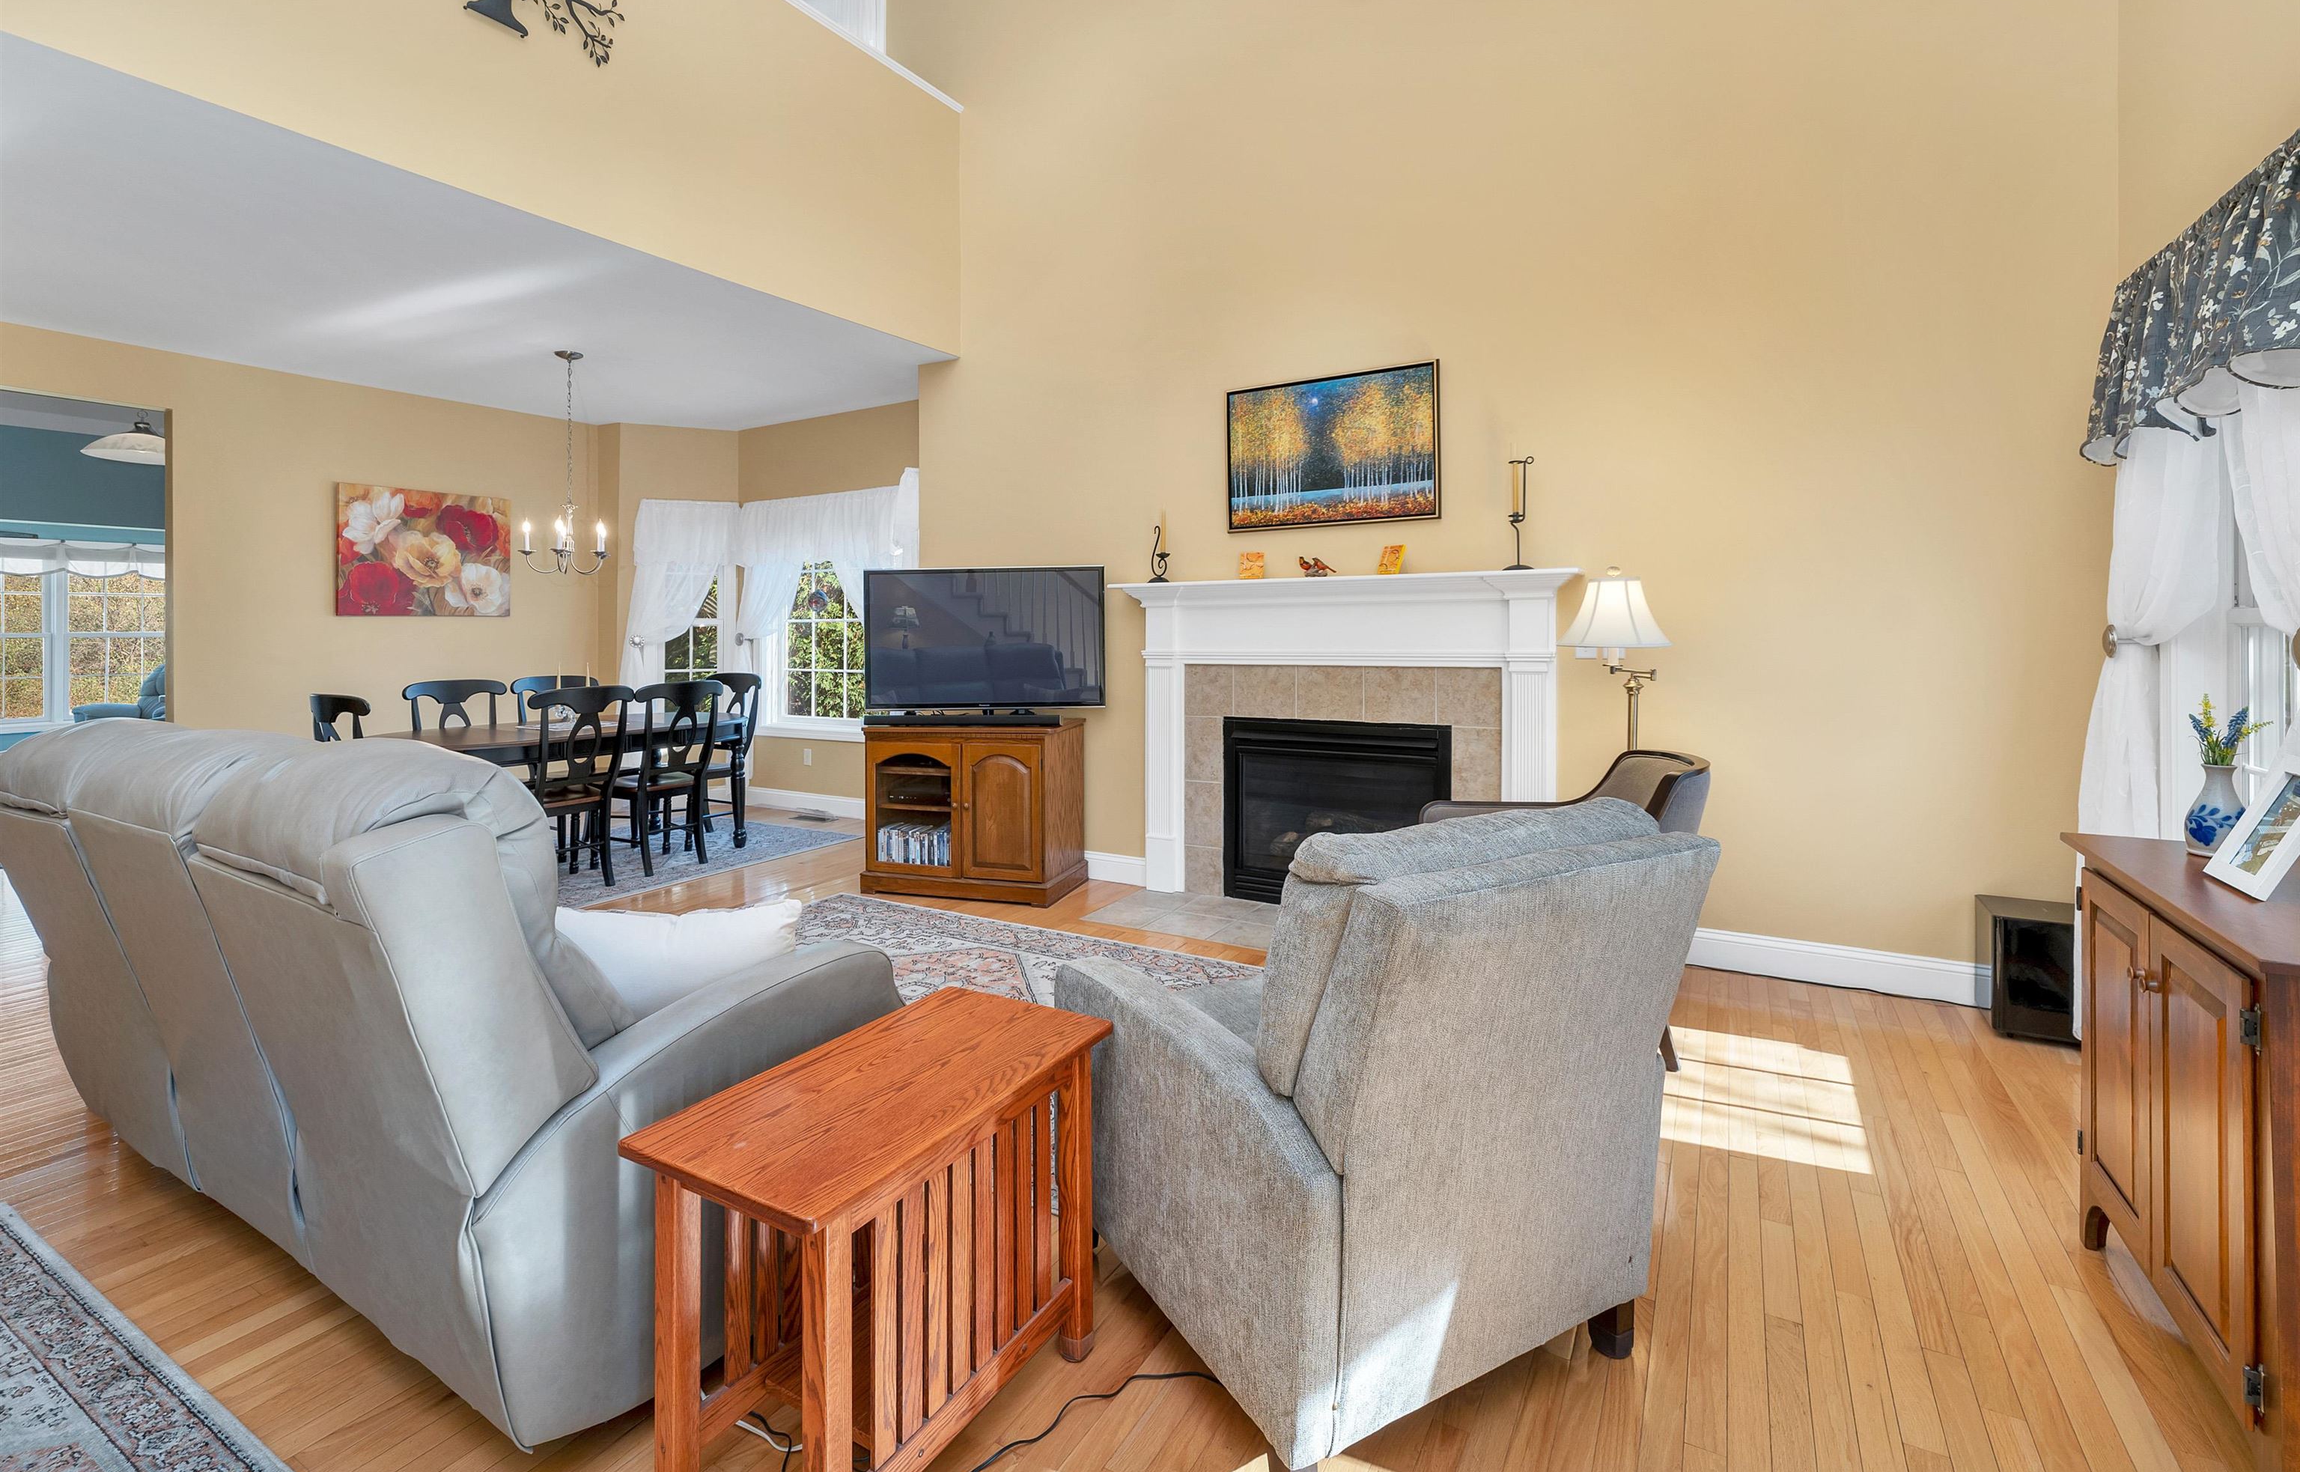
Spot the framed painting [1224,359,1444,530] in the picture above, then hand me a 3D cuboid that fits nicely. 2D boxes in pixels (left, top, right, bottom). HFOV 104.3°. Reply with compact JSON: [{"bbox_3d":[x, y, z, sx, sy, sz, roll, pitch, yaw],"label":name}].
[{"bbox_3d":[0.746,-1.202,3.777,0.930,0.620,0.040,3,8,29],"label":"framed painting"}]

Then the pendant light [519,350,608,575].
[{"bbox_3d":[-3.019,-1.405,4.661,0.470,1.140,0.470,4,8,31],"label":"pendant light"}]

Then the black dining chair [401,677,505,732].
[{"bbox_3d":[-3.721,0.206,5.019,0.520,1.000,0.480,4,8,31],"label":"black dining chair"}]

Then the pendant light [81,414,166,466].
[{"bbox_3d":[-5.800,-1.687,5.150,0.480,0.220,0.480,3,6,30],"label":"pendant light"}]

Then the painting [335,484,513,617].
[{"bbox_3d":[-4.531,-1.144,5.633,0.040,0.775,0.890,3,6,32],"label":"painting"}]

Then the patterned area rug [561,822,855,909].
[{"bbox_3d":[-3.055,0.686,4.789,1.533,0.012,2.440,3,6,30],"label":"patterned area rug"}]

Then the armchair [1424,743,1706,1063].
[{"bbox_3d":[1.275,0.488,2.830,0.710,0.850,0.650,0,7,3],"label":"armchair"}]

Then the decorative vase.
[{"bbox_3d":[2.059,0.144,1.730,0.085,0.175,0.085,0,5,0],"label":"decorative vase"}]

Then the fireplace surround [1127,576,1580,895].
[{"bbox_3d":[0.749,0.069,3.834,1.998,1.460,0.200,3,6,27],"label":"fireplace surround"}]

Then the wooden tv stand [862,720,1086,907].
[{"bbox_3d":[-0.837,0.343,4.376,0.933,0.790,0.481,1,5,16],"label":"wooden tv stand"}]

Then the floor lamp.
[{"bbox_3d":[1.673,0.122,3.203,0.400,1.480,0.400,4,8,31],"label":"floor lamp"}]

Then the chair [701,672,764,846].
[{"bbox_3d":[-2.715,0.147,5.426,0.480,1.000,0.520,4,8,31],"label":"chair"}]

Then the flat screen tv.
[{"bbox_3d":[-0.814,-0.485,4.430,1.200,0.700,0.070,1,7,9],"label":"flat screen tv"}]

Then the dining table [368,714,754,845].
[{"bbox_3d":[-3.126,0.345,4.818,1.020,0.760,1.750,4,8,31],"label":"dining table"}]

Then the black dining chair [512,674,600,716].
[{"bbox_3d":[-3.280,0.164,5.120,0.520,0.980,0.470,3,6,30],"label":"black dining chair"}]

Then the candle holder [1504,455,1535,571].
[{"bbox_3d":[1.440,-0.847,3.480,0.115,0.460,0.115,3,6,27],"label":"candle holder"}]

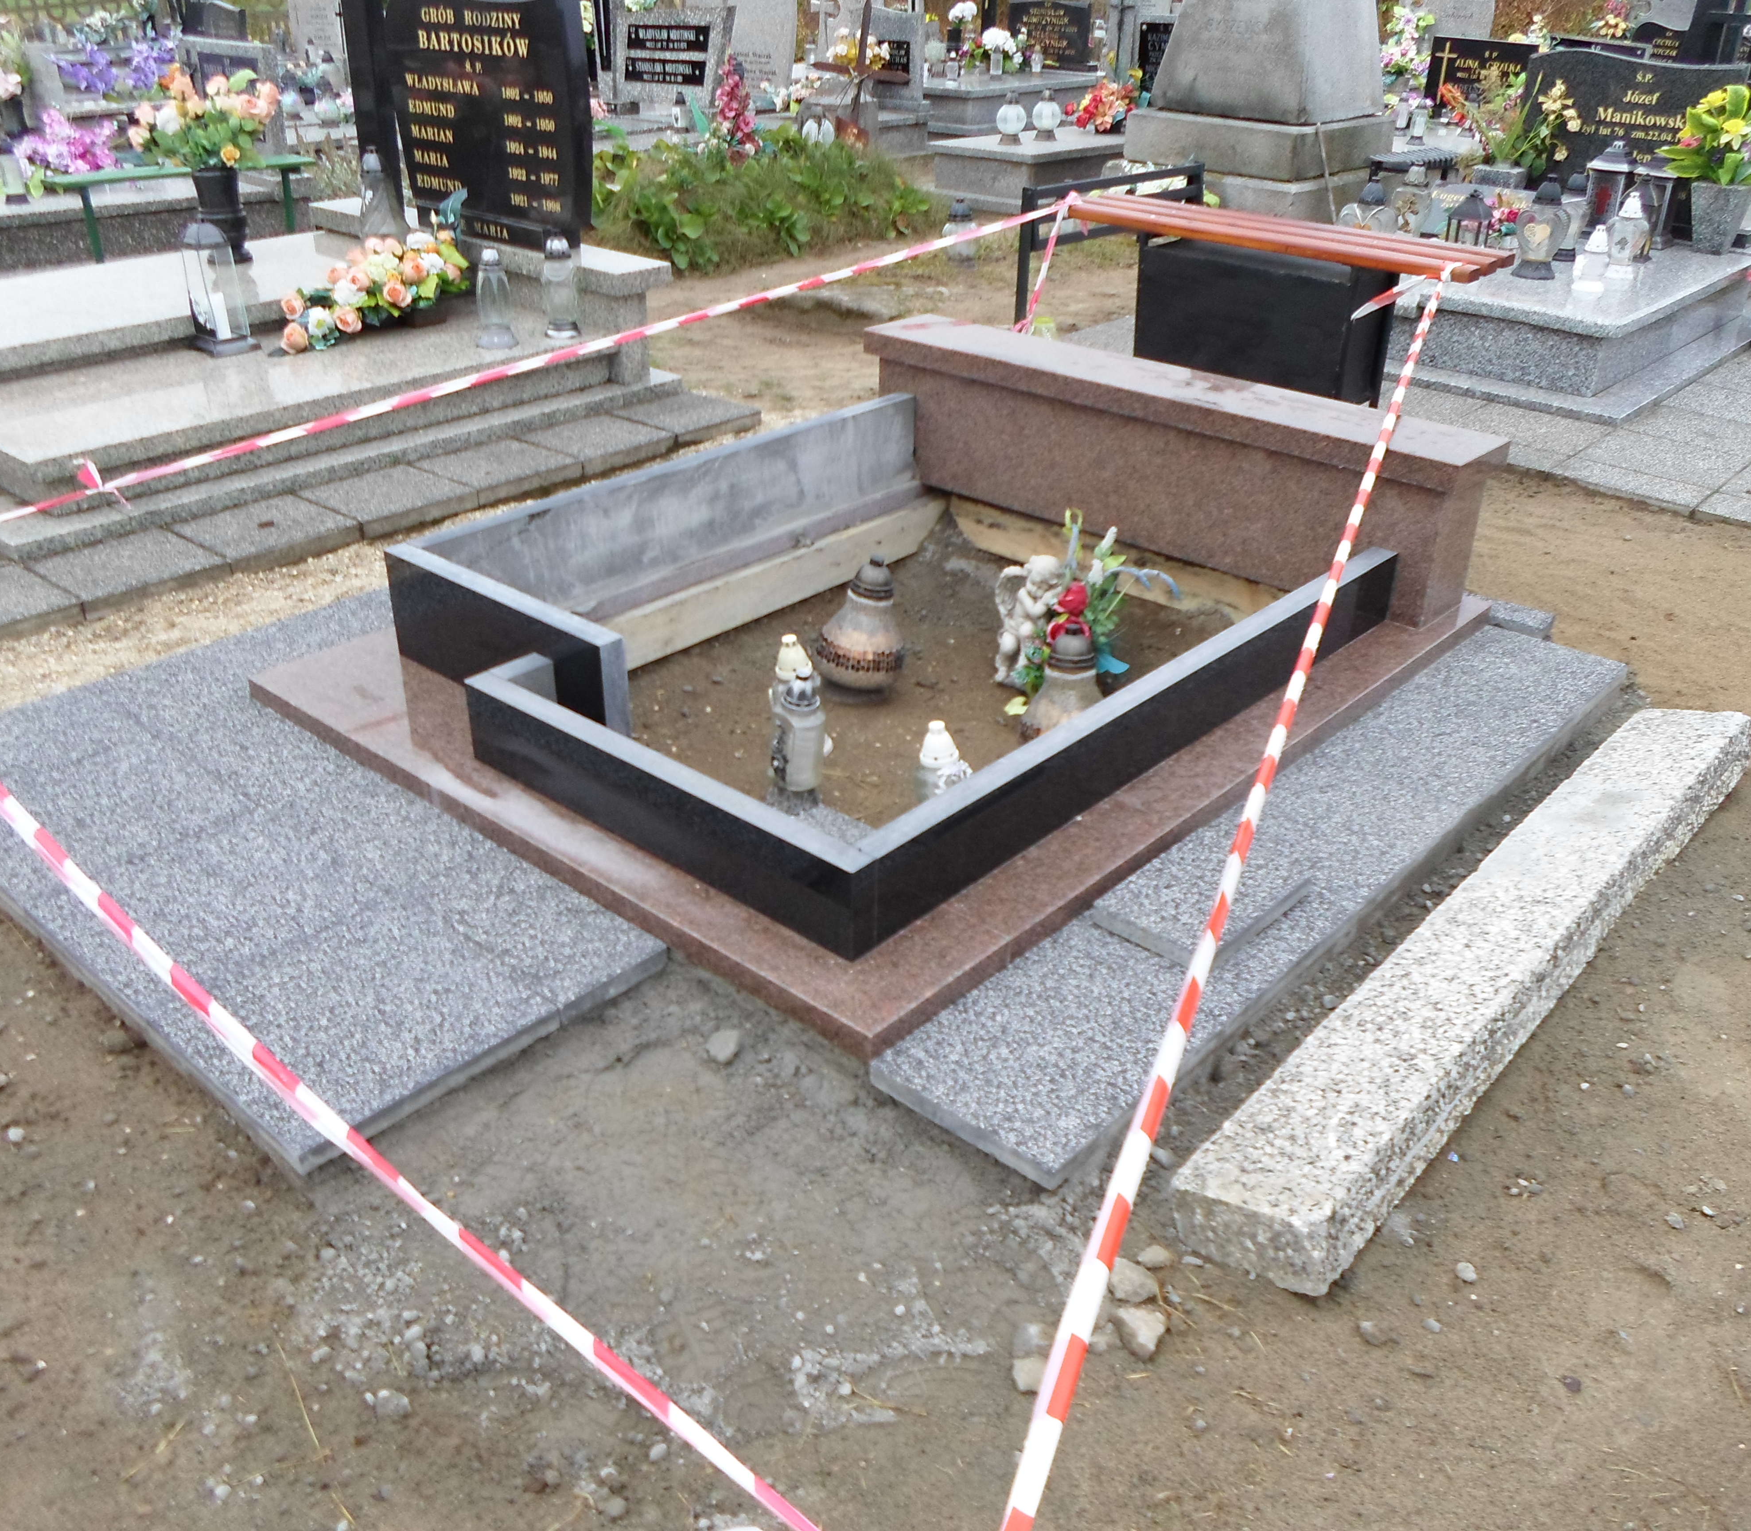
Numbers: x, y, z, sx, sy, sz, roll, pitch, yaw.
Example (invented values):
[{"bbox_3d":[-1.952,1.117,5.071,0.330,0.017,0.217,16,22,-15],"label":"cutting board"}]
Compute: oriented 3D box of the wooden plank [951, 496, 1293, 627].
[{"bbox_3d":[0.614,-0.488,3.636,1.110,0.130,0.040,24,36,35],"label":"wooden plank"}]

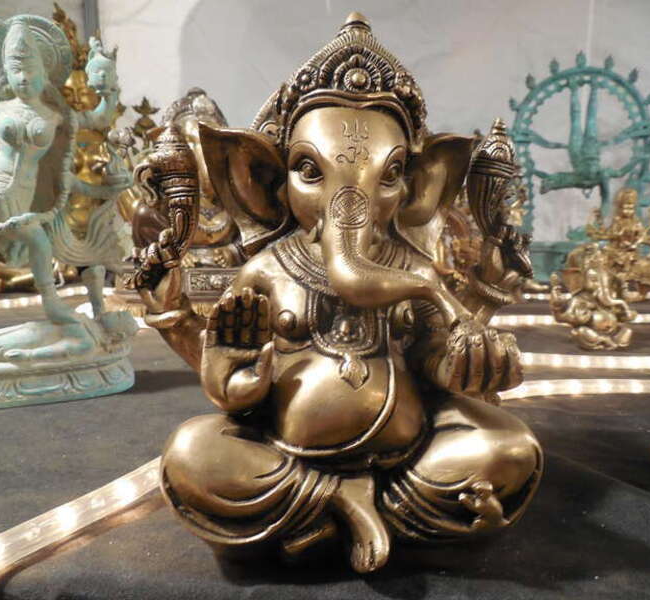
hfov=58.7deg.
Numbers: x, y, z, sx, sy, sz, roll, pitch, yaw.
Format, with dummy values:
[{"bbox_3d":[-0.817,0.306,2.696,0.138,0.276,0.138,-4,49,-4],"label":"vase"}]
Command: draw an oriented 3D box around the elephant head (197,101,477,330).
[{"bbox_3d":[0.005,-0.037,0.238,0.110,0.084,0.066,-1,8,-11],"label":"elephant head"}]

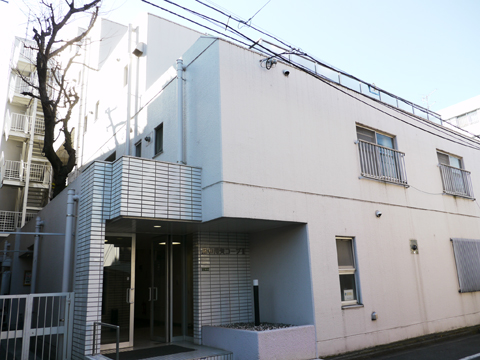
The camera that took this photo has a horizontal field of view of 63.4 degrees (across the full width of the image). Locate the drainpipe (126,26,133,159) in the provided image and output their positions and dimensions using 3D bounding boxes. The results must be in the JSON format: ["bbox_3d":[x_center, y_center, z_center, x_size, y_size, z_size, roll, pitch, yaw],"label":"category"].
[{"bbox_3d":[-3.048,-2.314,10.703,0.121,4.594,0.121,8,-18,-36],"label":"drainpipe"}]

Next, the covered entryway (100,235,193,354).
[{"bbox_3d":[-1.933,2.171,7.798,1.979,2.200,0.184,8,-18,-36],"label":"covered entryway"}]

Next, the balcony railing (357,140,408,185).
[{"bbox_3d":[3.540,-0.391,9.589,1.958,0.929,0.142,8,-18,-36],"label":"balcony railing"}]

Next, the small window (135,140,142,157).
[{"bbox_3d":[-2.577,-0.628,9.950,0.126,0.724,0.446,8,-18,-36],"label":"small window"}]

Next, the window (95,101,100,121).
[{"bbox_3d":[-4.954,-2.414,13.566,0.126,0.677,0.388,8,-18,-36],"label":"window"}]

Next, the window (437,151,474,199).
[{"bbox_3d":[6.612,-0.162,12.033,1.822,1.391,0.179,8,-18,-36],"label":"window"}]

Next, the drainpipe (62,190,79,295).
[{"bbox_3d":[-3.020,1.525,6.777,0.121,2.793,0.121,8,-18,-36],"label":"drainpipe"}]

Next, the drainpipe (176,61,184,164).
[{"bbox_3d":[-1.232,-1.400,8.009,0.121,2.462,0.121,8,-18,-36],"label":"drainpipe"}]

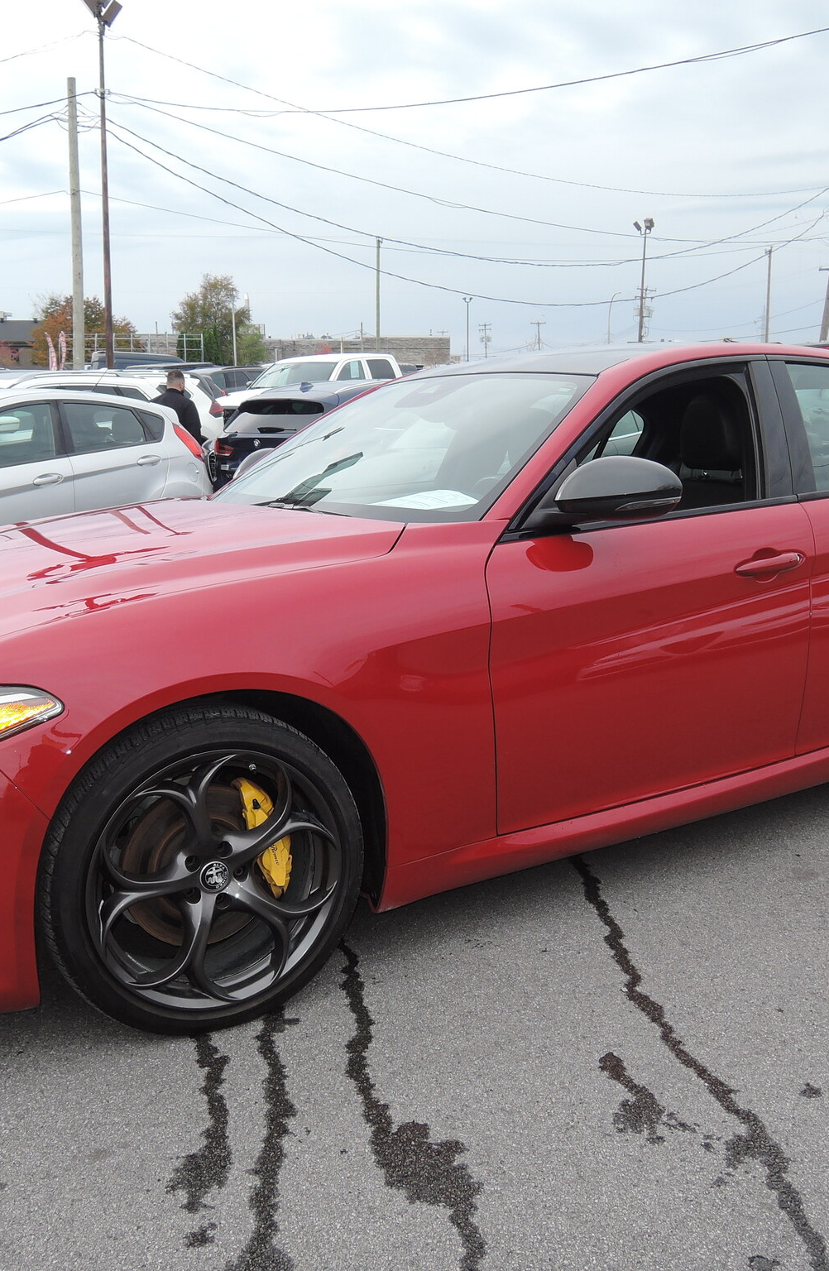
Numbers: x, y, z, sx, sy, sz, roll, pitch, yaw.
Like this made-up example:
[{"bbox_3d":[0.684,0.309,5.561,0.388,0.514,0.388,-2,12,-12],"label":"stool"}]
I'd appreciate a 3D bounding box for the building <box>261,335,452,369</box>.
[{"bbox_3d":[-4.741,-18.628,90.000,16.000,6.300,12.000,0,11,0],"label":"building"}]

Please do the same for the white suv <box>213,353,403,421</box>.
[{"bbox_3d":[-1.450,-4.120,21.600,2.020,1.940,5.700,6,12,28],"label":"white suv"}]

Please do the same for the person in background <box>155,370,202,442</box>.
[{"bbox_3d":[-2.415,-1.842,12.168,0.540,1.770,0.330,5,12,25],"label":"person in background"}]

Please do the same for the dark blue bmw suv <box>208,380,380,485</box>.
[{"bbox_3d":[-0.780,-2.600,16.400,1.920,1.720,4.800,5,12,26],"label":"dark blue bmw suv"}]

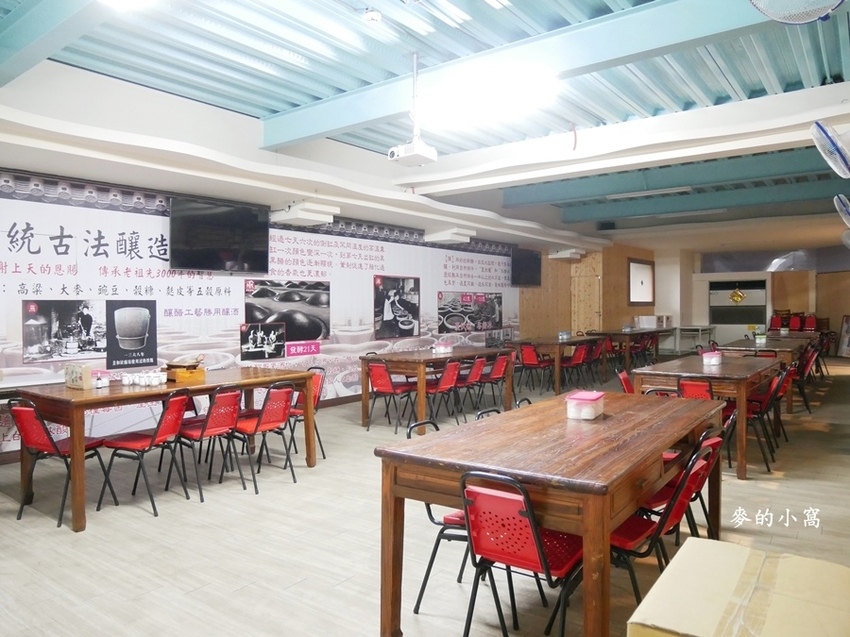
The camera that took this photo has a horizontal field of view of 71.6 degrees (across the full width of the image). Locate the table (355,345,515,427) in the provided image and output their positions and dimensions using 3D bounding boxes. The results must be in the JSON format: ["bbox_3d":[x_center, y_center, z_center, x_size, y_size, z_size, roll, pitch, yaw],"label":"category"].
[{"bbox_3d":[0.222,0.802,7.041,0.888,0.770,2.001,0,1,36],"label":"table"}]

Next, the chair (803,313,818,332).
[{"bbox_3d":[9.543,0.311,14.608,0.400,0.790,0.480,0,1,37],"label":"chair"}]

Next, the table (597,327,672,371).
[{"bbox_3d":[4.236,0.690,12.526,0.907,0.770,1.998,0,1,37],"label":"table"}]

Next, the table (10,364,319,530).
[{"bbox_3d":[-1.801,0.857,4.408,0.884,0.770,1.889,0,1,37],"label":"table"}]

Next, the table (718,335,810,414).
[{"bbox_3d":[4.735,0.758,8.200,0.893,0.770,1.998,0,1,38],"label":"table"}]

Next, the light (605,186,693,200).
[{"bbox_3d":[3.333,-1.867,8.839,1.230,0.055,0.100,0,1,36],"label":"light"}]

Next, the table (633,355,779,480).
[{"bbox_3d":[2.660,0.816,5.422,0.879,0.770,1.978,0,1,38],"label":"table"}]

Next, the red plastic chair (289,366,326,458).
[{"bbox_3d":[-1.140,0.833,5.064,0.390,0.790,0.470,0,1,37],"label":"red plastic chair"}]

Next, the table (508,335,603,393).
[{"bbox_3d":[2.266,0.746,9.773,0.873,0.770,1.999,0,1,38],"label":"table"}]

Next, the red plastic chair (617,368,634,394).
[{"bbox_3d":[1.890,0.816,5.074,0.470,0.790,0.390,0,1,38],"label":"red plastic chair"}]

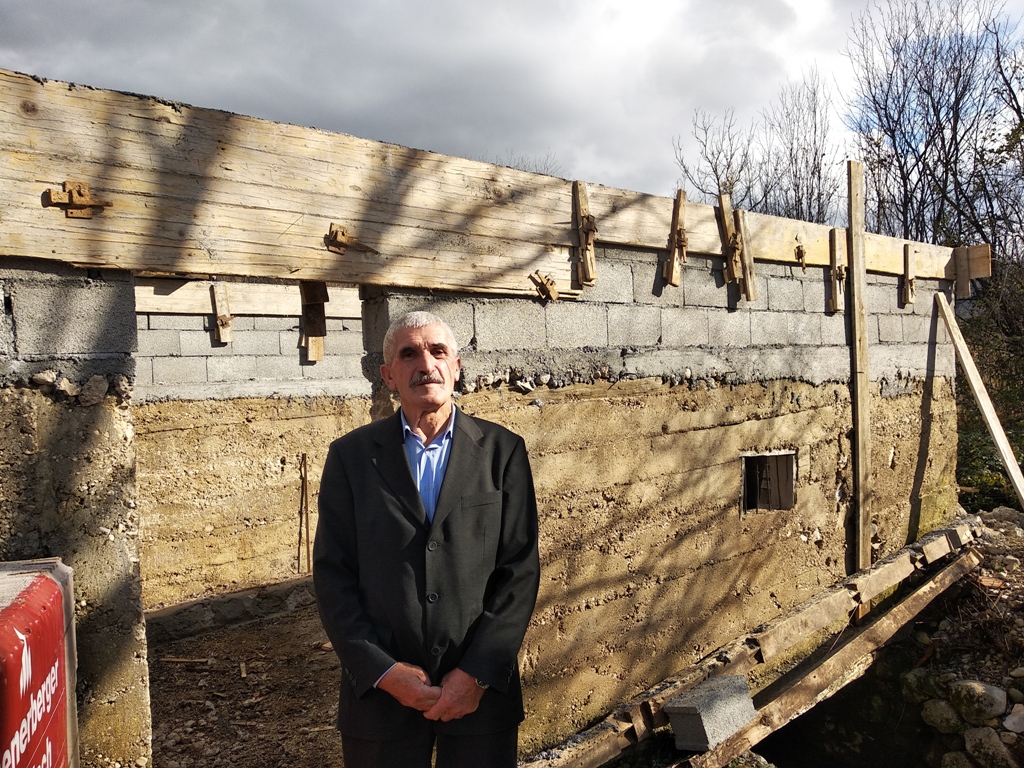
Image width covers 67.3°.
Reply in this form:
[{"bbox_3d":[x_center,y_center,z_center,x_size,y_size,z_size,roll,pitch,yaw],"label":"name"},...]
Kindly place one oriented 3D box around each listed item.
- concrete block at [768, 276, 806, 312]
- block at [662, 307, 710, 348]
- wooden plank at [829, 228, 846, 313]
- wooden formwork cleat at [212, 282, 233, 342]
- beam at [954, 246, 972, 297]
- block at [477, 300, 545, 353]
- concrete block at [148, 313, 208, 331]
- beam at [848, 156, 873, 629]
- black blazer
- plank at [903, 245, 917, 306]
[{"bbox_3d":[1.620,-0.553,4.800,0.397,0.197,0.200,-3,2,-40],"label":"concrete block"},{"bbox_3d":[0.861,-0.302,4.165,0.397,0.206,0.200,-3,2,-40],"label":"block"},{"bbox_3d":[2.091,-0.730,4.933,0.130,0.525,0.045,-3,2,-40],"label":"wooden plank"},{"bbox_3d":[-2.224,-0.537,5.916,0.092,0.440,0.045,-9,6,-43],"label":"wooden formwork cleat"},{"bbox_3d":[3.699,-0.911,6.307,0.045,0.410,0.110,-3,2,-40],"label":"beam"},{"bbox_3d":[-0.064,-0.247,3.312,0.397,0.197,0.197,-3,0,-40],"label":"block"},{"bbox_3d":[-2.673,-0.511,6.063,0.397,0.190,0.197,-3,0,-40],"label":"concrete block"},{"bbox_3d":[2.369,0.036,5.232,0.150,3.100,0.030,-3,2,-40],"label":"beam"},{"bbox_3d":[-0.202,0.435,1.820,0.540,0.760,0.330,-2,1,-9],"label":"black blazer"},{"bbox_3d":[2.930,-0.807,5.665,0.095,0.435,0.033,5,-5,-40],"label":"plank"}]

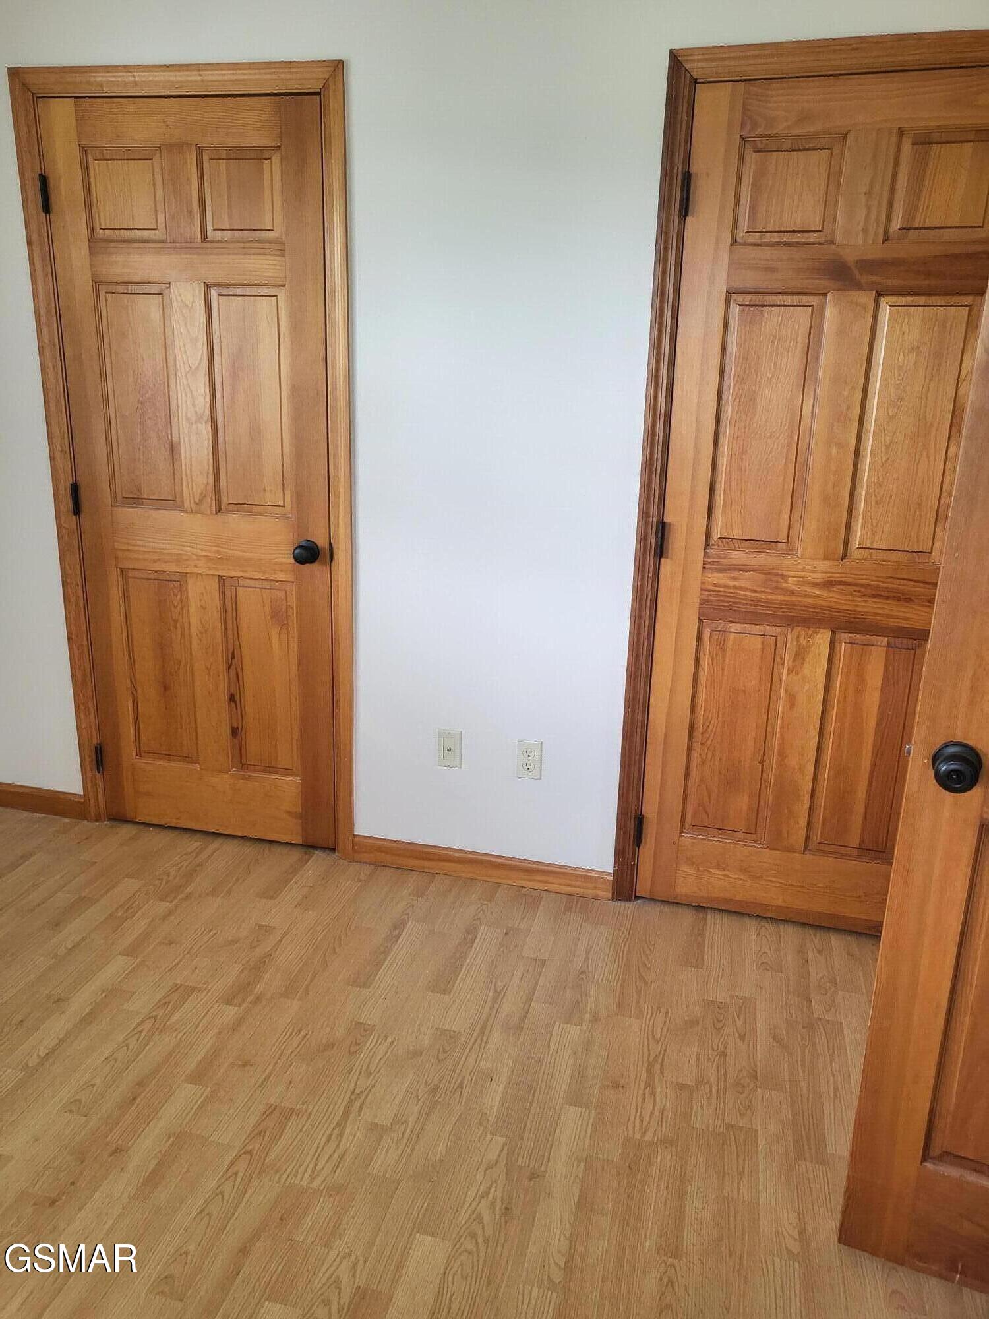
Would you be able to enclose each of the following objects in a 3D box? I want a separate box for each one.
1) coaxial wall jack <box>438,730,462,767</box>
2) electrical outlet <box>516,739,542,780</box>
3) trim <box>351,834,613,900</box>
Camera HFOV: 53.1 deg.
[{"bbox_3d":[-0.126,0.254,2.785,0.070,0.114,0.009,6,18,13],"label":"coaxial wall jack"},{"bbox_3d":[0.096,0.279,2.736,0.070,0.114,0.007,6,18,13],"label":"electrical outlet"},{"bbox_3d":[-0.046,0.602,2.867,0.777,0.082,0.013,6,18,13],"label":"trim"}]

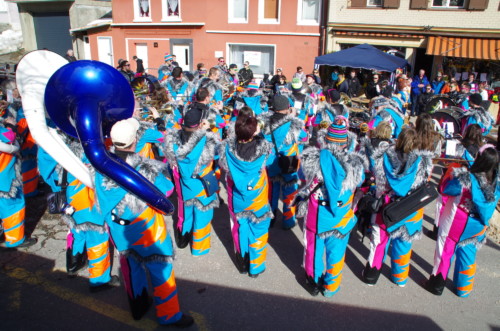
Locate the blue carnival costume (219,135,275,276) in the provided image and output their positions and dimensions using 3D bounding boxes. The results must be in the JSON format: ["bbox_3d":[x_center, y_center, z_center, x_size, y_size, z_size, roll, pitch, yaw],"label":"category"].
[{"bbox_3d":[-0.045,0.416,4.014,0.560,1.470,0.450,7,18,14],"label":"blue carnival costume"}]

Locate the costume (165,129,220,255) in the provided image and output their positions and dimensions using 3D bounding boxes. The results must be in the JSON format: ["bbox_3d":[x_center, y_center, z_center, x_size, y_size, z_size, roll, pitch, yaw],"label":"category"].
[{"bbox_3d":[-0.665,0.301,4.330,0.620,1.500,0.450,3,17,5],"label":"costume"}]

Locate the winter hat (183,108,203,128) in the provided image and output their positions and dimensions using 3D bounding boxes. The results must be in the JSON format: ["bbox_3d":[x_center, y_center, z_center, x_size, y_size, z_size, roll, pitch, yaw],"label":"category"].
[{"bbox_3d":[-0.617,-0.509,4.050,0.200,0.190,0.230,13,21,34],"label":"winter hat"}]

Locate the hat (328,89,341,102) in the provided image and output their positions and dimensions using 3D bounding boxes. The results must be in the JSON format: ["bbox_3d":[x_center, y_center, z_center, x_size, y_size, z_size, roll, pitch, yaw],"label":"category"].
[{"bbox_3d":[1.355,-1.118,6.000,0.200,0.210,0.220,-3,18,-15],"label":"hat"}]

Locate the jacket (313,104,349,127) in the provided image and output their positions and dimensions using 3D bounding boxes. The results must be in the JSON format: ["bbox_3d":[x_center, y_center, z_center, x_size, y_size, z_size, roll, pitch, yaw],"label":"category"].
[{"bbox_3d":[1.355,-0.654,6.300,0.580,0.720,0.420,8,18,17],"label":"jacket"}]

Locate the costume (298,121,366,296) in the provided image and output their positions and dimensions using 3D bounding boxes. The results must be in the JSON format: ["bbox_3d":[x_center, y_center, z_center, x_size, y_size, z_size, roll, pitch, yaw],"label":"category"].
[{"bbox_3d":[0.751,0.419,3.669,0.620,1.600,0.450,4,17,6],"label":"costume"}]

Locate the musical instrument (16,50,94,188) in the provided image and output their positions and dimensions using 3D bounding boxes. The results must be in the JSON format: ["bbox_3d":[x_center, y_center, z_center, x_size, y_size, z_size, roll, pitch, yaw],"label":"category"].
[{"bbox_3d":[-1.685,-0.391,3.400,0.900,1.120,0.700,2,17,3],"label":"musical instrument"}]

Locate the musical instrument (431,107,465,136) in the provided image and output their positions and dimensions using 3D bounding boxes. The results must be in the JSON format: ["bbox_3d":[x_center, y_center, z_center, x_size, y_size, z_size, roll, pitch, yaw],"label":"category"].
[{"bbox_3d":[3.527,-0.800,6.700,0.380,0.560,0.560,-13,23,-41],"label":"musical instrument"}]

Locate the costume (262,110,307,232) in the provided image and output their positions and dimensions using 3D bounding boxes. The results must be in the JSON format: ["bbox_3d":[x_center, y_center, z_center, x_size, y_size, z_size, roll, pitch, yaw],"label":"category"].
[{"bbox_3d":[0.455,0.056,5.034,0.560,1.520,0.450,8,18,17],"label":"costume"}]

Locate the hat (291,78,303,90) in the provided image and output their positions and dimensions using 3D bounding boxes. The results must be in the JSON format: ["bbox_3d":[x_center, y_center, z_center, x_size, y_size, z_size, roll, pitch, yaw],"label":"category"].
[{"bbox_3d":[0.892,-1.531,7.100,0.210,0.220,0.220,4,17,10],"label":"hat"}]

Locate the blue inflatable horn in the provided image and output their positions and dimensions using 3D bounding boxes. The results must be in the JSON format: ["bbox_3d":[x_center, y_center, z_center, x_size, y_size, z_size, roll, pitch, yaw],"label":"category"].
[{"bbox_3d":[-1.081,-0.217,2.900,0.920,1.100,0.720,-1,17,-8],"label":"blue inflatable horn"}]

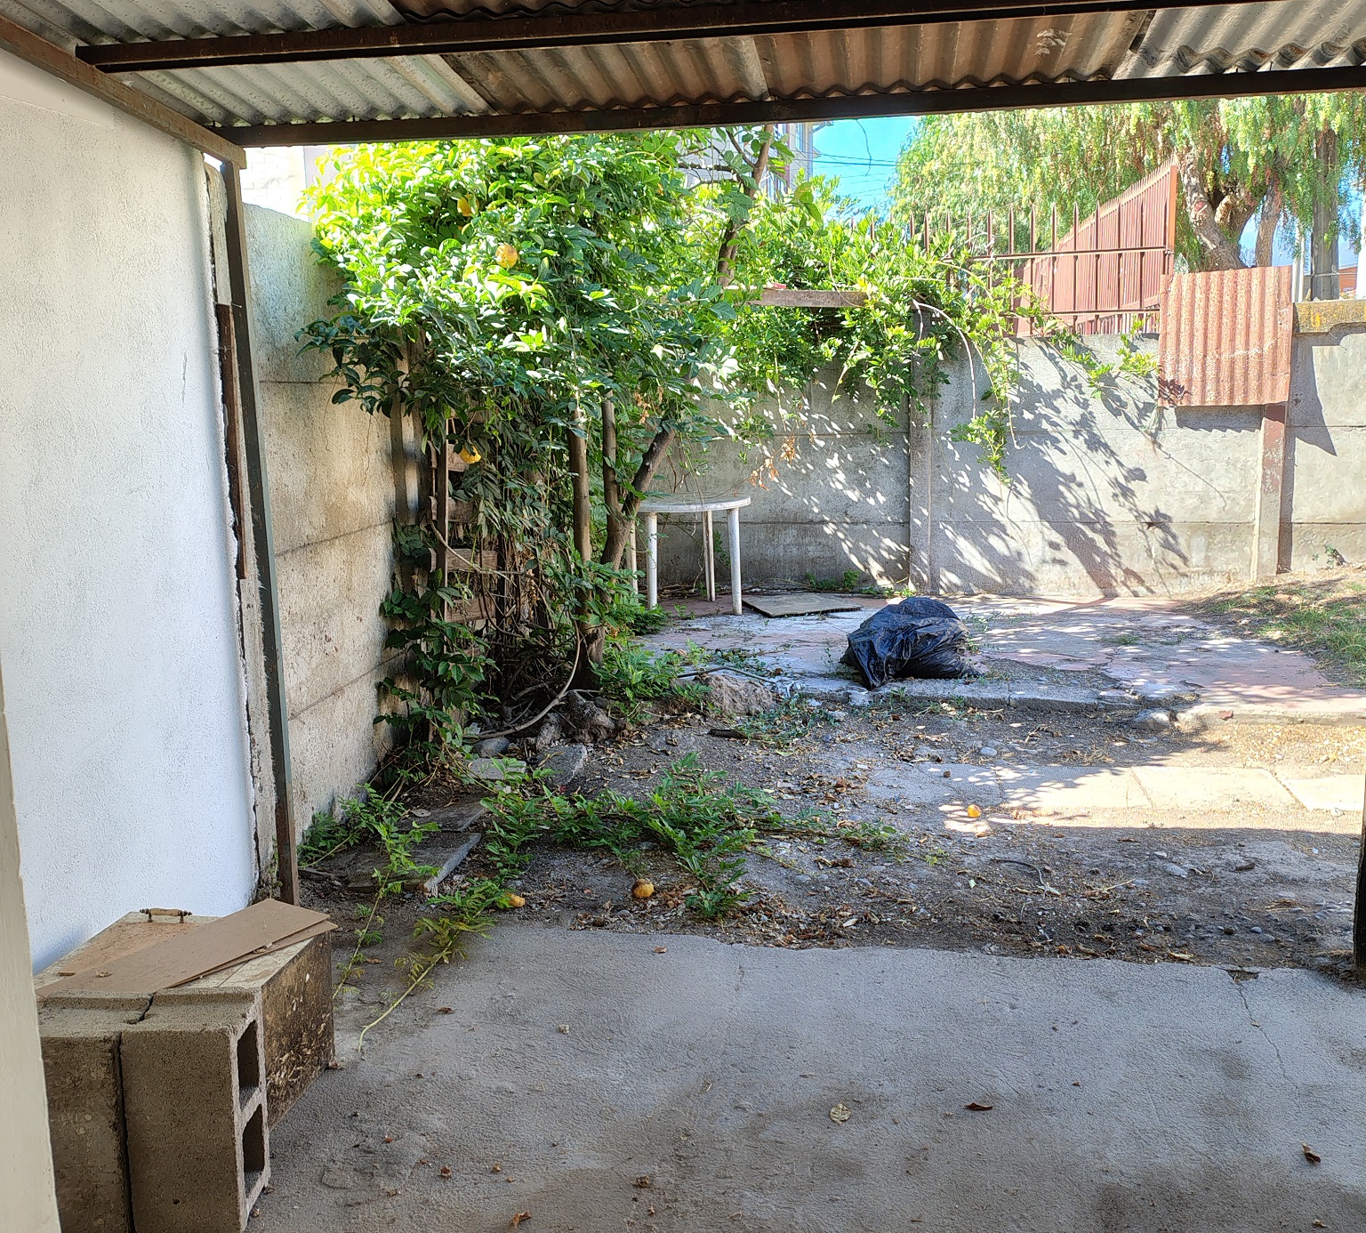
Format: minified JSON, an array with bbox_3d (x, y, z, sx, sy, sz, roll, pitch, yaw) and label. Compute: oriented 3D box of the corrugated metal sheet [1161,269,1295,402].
[{"bbox_3d":[3.130,-1.606,7.603,0.712,0.756,0.050,0,10,9],"label":"corrugated metal sheet"}]

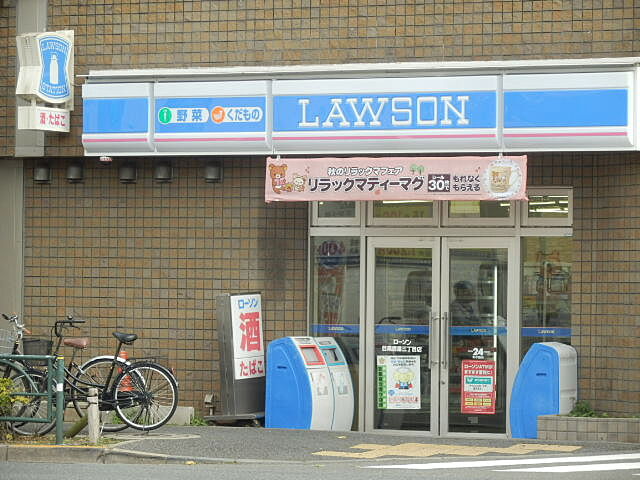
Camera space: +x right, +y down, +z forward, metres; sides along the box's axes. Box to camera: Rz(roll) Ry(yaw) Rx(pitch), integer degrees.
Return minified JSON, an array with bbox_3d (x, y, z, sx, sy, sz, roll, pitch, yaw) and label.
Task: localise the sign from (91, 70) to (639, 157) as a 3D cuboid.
[{"bbox_3d":[0.361,-1.272,37.314,6.328,0.812,0.340,0,-1,28],"label":"sign"}]

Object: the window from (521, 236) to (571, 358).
[{"bbox_3d":[2.146,0.924,34.697,0.548,1.914,0.081,0,-1,30],"label":"window"}]

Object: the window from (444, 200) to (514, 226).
[{"bbox_3d":[1.521,-0.314,35.075,0.787,0.369,0.081,0,-1,30],"label":"window"}]

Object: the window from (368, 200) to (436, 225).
[{"bbox_3d":[0.805,-0.315,35.484,0.777,0.368,0.081,0,-1,30],"label":"window"}]

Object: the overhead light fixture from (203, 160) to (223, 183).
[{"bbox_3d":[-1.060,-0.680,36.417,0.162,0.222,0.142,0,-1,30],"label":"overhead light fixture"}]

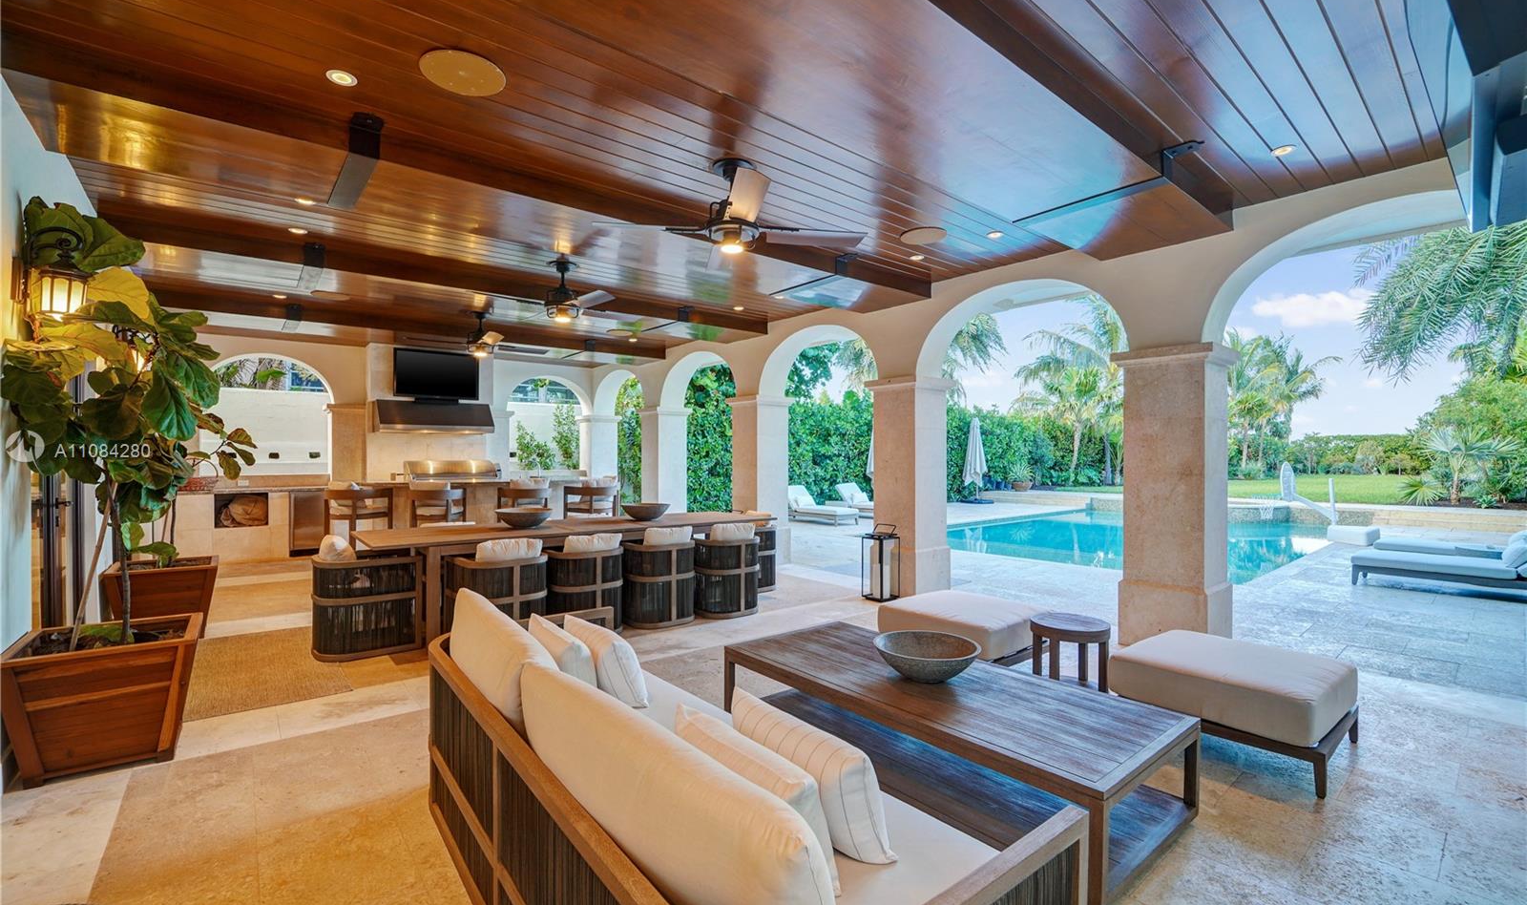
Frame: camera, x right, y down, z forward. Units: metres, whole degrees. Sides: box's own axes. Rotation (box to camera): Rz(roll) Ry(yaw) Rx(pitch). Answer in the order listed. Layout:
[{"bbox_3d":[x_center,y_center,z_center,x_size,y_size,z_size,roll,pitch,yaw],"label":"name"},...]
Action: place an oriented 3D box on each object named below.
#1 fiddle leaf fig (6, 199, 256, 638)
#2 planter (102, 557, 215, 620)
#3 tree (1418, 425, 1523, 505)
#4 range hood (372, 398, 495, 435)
[{"bbox_3d":[-3.140,-0.170,3.000,0.830,2.100,0.950,0,0,-39],"label":"fiddle leaf fig"},{"bbox_3d":[-4.630,1.148,4.600,0.610,0.560,0.610,0,0,-38],"label":"planter"},{"bbox_3d":[14.760,0.261,12.400,1.500,1.670,1.500,0,-1,-41],"label":"tree"},{"bbox_3d":[-4.955,-0.530,8.997,1.520,0.485,0.640,-1,0,-40],"label":"range hood"}]

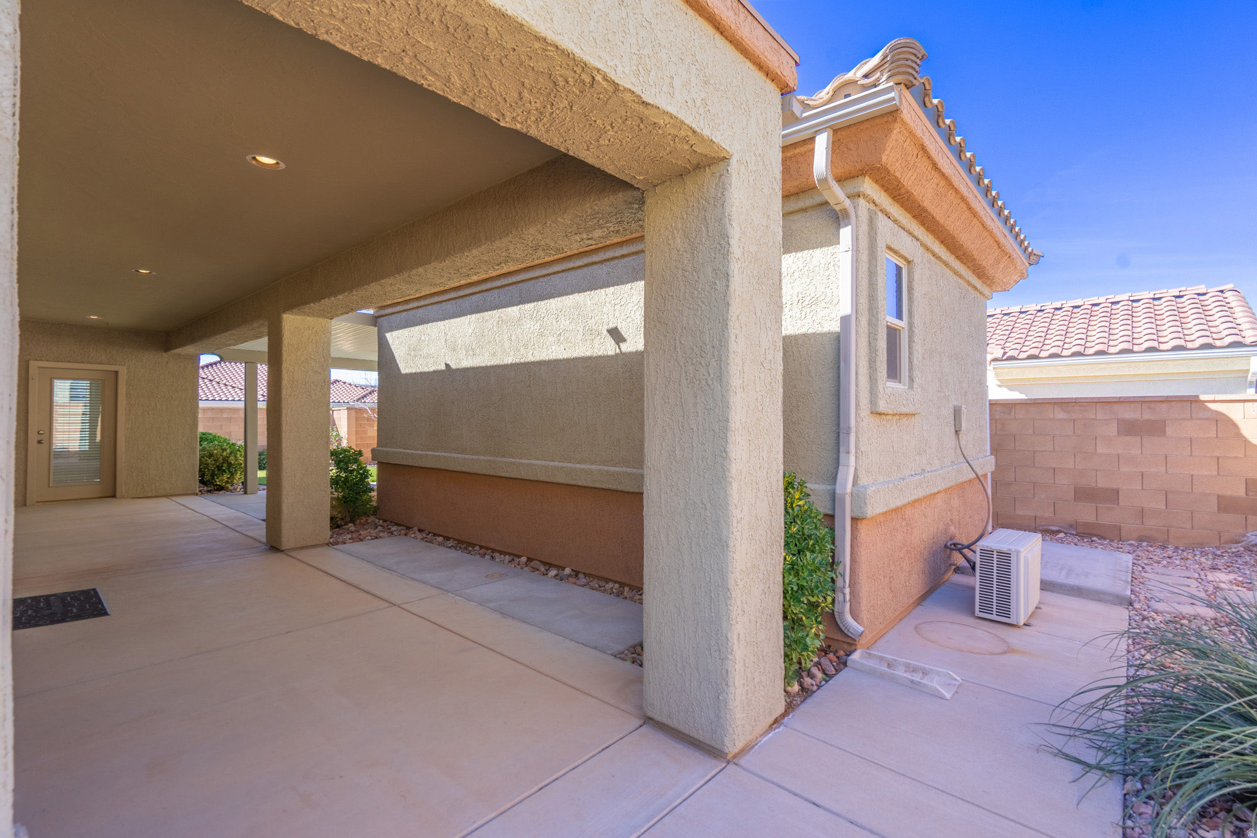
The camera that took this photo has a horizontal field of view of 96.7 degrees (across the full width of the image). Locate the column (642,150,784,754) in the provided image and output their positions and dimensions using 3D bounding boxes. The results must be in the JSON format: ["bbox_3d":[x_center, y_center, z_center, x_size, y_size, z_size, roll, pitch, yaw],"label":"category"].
[{"bbox_3d":[0.380,0.145,2.549,0.475,2.390,0.480,0,0,41],"label":"column"}]

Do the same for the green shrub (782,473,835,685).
[{"bbox_3d":[0.757,0.791,3.156,0.780,1.080,0.750,0,0,41],"label":"green shrub"}]

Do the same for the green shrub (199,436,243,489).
[{"bbox_3d":[-7.850,0.840,10.750,1.000,0.920,1.000,0,0,41],"label":"green shrub"}]

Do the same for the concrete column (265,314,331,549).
[{"bbox_3d":[-3.526,0.141,5.997,0.475,2.390,0.480,0,0,41],"label":"concrete column"}]

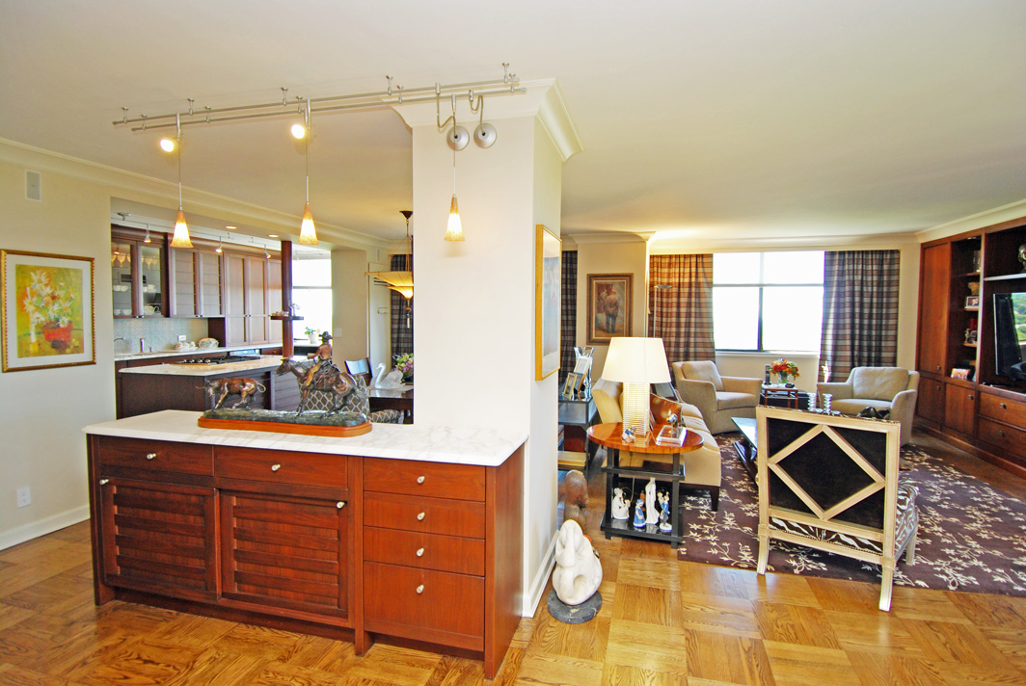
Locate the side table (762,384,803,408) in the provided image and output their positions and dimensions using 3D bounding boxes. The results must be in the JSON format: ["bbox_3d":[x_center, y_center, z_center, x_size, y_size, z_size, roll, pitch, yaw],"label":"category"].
[{"bbox_3d":[3.429,0.833,6.583,0.420,0.530,0.440,1,3,15],"label":"side table"}]

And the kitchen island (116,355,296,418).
[{"bbox_3d":[-2.982,0.660,5.422,1.090,0.900,1.740,1,4,15],"label":"kitchen island"}]

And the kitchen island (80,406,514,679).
[{"bbox_3d":[-0.999,0.857,2.449,2.070,0.884,0.485,1,4,15],"label":"kitchen island"}]

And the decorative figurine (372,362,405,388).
[{"bbox_3d":[-1.139,0.304,4.725,0.250,0.237,0.160,1,4,12],"label":"decorative figurine"}]

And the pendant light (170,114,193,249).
[{"bbox_3d":[-1.655,-0.803,2.568,0.088,0.655,0.088,1,4,15],"label":"pendant light"}]

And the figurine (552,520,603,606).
[{"bbox_3d":[0.314,1.076,2.527,0.240,0.410,0.200,1,3,15],"label":"figurine"}]

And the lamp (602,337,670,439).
[{"bbox_3d":[0.829,0.292,3.464,0.455,0.655,0.430,1,3,15],"label":"lamp"}]

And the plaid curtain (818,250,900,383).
[{"bbox_3d":[4.625,-0.114,6.901,0.931,2.280,0.140,1,4,15],"label":"plaid curtain"}]

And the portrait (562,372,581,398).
[{"bbox_3d":[0.496,0.362,4.417,0.030,0.210,0.155,14,-1,-19],"label":"portrait"}]

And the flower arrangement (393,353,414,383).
[{"bbox_3d":[-0.992,0.249,5.045,0.320,0.301,0.320,1,4,15],"label":"flower arrangement"}]

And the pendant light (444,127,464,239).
[{"bbox_3d":[-0.252,-0.683,2.202,0.088,0.488,0.088,0,3,0],"label":"pendant light"}]

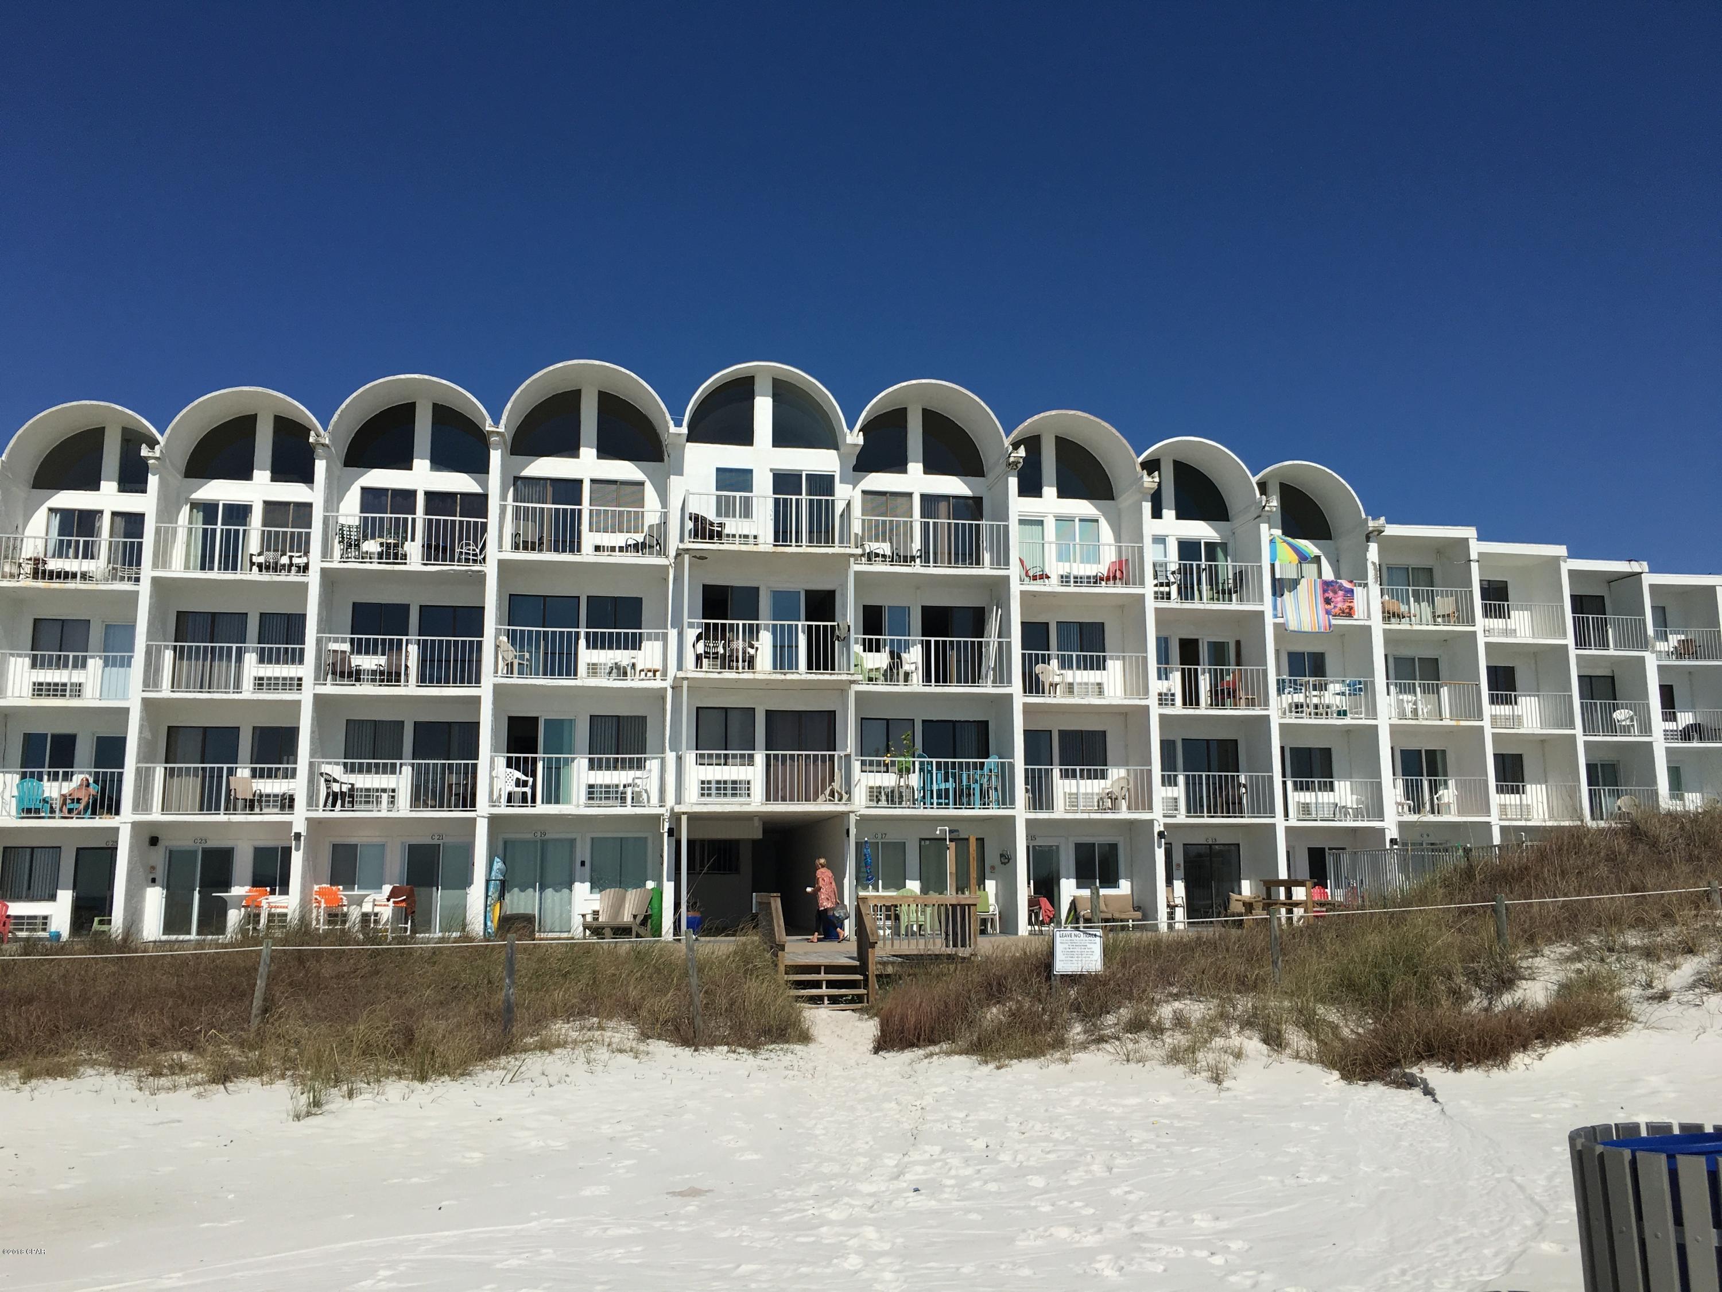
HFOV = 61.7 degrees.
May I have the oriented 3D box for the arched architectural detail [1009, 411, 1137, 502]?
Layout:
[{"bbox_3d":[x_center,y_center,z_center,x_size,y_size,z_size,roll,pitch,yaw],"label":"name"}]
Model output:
[{"bbox_3d":[4.750,-4.640,34.826,3.600,1.730,1.450,1,-10,-10],"label":"arched architectural detail"}]

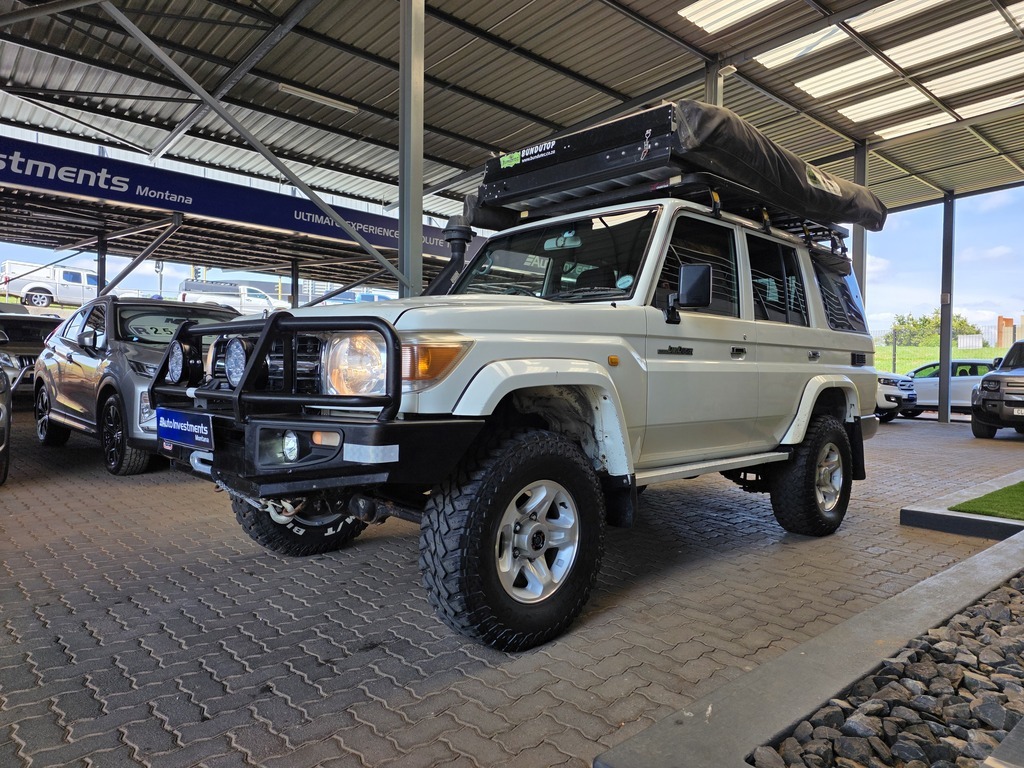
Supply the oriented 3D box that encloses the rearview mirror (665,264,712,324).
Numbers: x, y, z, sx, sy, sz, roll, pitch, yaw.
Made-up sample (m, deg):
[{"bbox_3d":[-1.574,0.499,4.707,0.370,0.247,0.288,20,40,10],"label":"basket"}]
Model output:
[{"bbox_3d":[0.808,-0.408,3.092,0.110,0.255,0.225,0,1,-43],"label":"rearview mirror"}]

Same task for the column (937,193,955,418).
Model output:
[{"bbox_3d":[9.755,-1.725,15.340,0.190,5.206,0.190,0,1,-41],"label":"column"}]

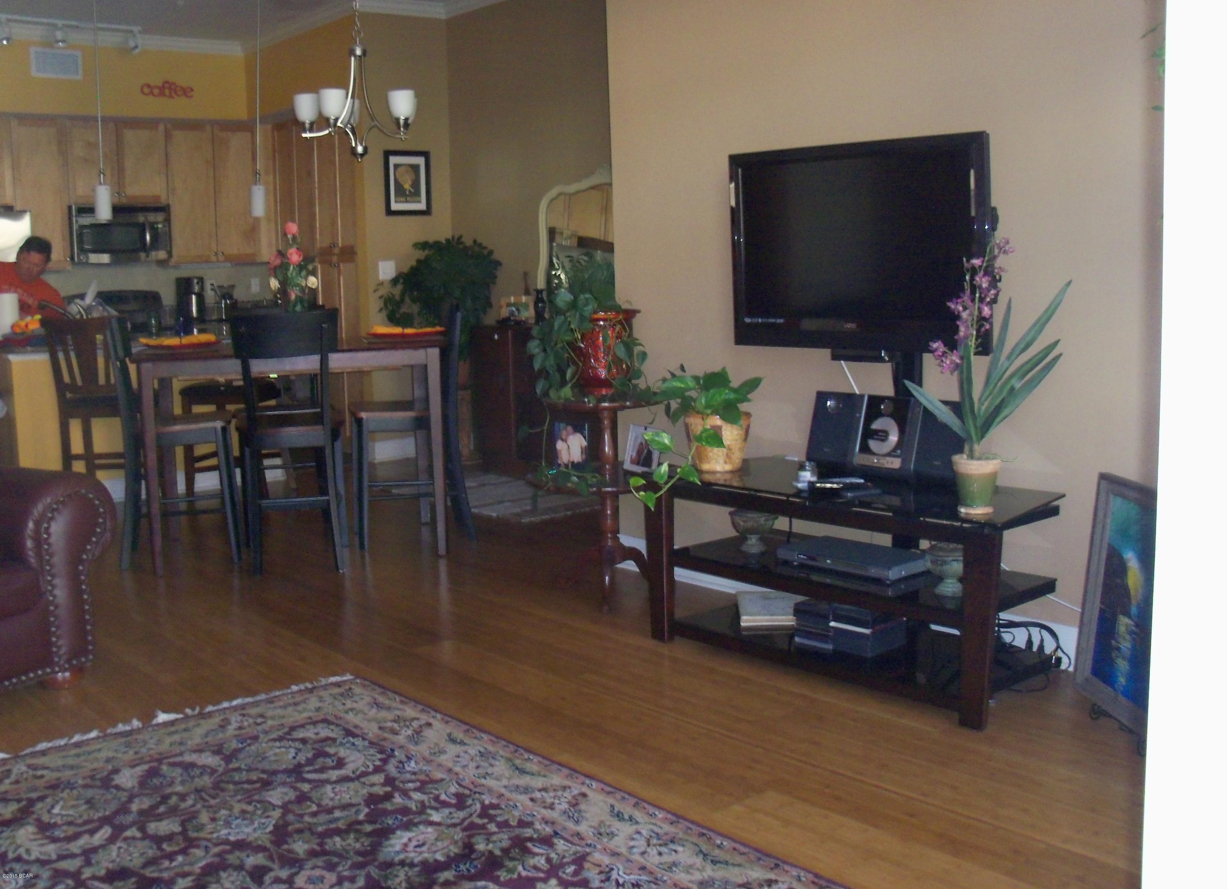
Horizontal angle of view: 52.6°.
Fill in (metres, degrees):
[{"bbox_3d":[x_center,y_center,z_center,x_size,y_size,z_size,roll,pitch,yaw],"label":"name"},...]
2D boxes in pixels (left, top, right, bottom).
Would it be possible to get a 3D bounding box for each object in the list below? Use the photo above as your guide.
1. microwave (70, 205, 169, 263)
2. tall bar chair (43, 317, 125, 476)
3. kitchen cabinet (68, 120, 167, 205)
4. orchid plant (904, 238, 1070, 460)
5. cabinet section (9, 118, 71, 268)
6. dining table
[{"bbox_3d":[-3.865,-1.632,9.661,0.755,0.430,0.400,-8,10,-40],"label":"microwave"},{"bbox_3d":[-2.491,-0.123,6.142,0.431,1.041,0.506,-2,7,-7],"label":"tall bar chair"},{"bbox_3d":[-3.893,-2.166,9.608,0.760,0.620,0.330,-8,10,-40],"label":"kitchen cabinet"},{"bbox_3d":[0.991,-0.251,3.294,0.420,0.580,0.300,1,8,16],"label":"orchid plant"},{"bbox_3d":[-4.292,-1.849,9.223,0.390,1.075,0.320,-8,10,-40],"label":"cabinet section"},{"bbox_3d":[-1.371,0.013,5.411,1.234,0.897,0.892,-3,8,-14],"label":"dining table"}]

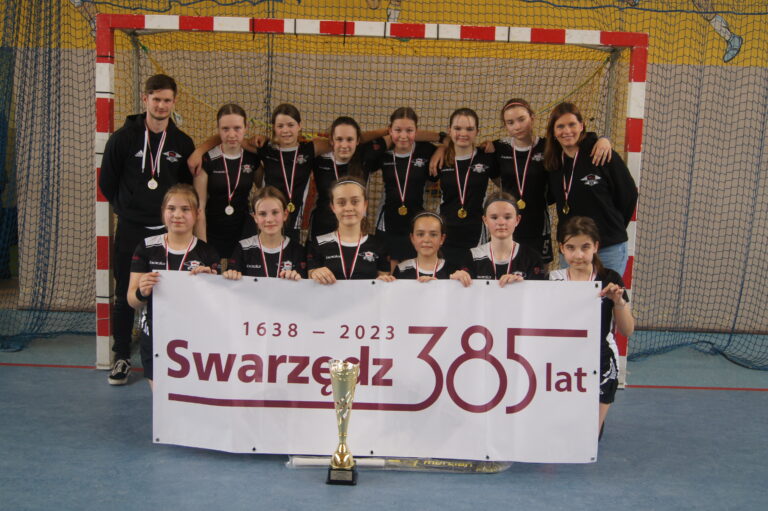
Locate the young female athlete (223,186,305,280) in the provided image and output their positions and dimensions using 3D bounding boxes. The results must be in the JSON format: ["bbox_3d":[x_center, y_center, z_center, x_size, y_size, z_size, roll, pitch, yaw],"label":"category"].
[{"bbox_3d":[-0.573,0.244,4.005,0.440,1.155,0.580,2,6,-4],"label":"young female athlete"}]

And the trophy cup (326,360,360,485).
[{"bbox_3d":[-0.160,0.664,3.351,0.120,0.490,0.120,2,6,0],"label":"trophy cup"}]

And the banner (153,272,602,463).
[{"bbox_3d":[-0.032,0.487,3.642,1.970,0.790,0.060,2,6,0],"label":"banner"}]

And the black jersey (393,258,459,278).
[{"bbox_3d":[0.191,0.269,3.929,0.380,0.520,0.250,2,6,0],"label":"black jersey"}]

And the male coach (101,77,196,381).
[{"bbox_3d":[-1.333,-0.153,4.747,0.550,1.740,0.400,1,6,-10],"label":"male coach"}]

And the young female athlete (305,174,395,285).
[{"bbox_3d":[-0.172,0.229,3.999,0.460,1.220,0.580,2,6,0],"label":"young female athlete"}]

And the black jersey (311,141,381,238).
[{"bbox_3d":[-0.207,-0.350,4.562,0.430,0.550,0.260,2,6,0],"label":"black jersey"}]

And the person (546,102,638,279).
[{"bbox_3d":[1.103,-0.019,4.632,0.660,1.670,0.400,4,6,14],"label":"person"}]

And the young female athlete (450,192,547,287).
[{"bbox_3d":[0.536,0.279,3.996,0.480,1.170,0.580,2,6,3],"label":"young female athlete"}]

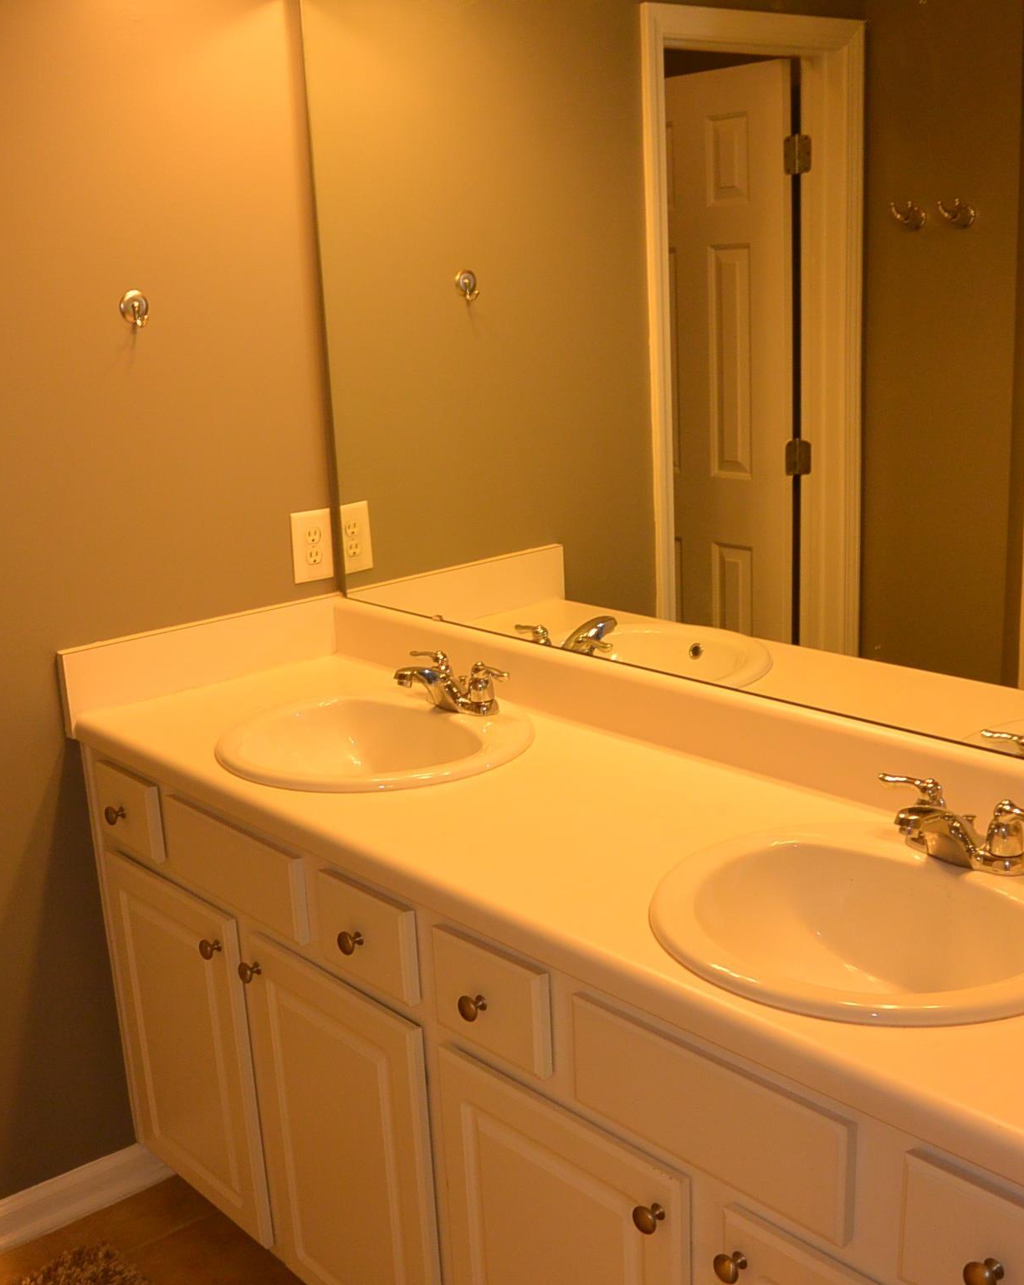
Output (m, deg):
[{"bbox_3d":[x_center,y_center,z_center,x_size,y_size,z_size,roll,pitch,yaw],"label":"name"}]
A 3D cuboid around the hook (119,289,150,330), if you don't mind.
[{"bbox_3d":[-0.594,-0.533,2.300,0.051,0.061,0.045,-15,18,-39],"label":"hook"}]

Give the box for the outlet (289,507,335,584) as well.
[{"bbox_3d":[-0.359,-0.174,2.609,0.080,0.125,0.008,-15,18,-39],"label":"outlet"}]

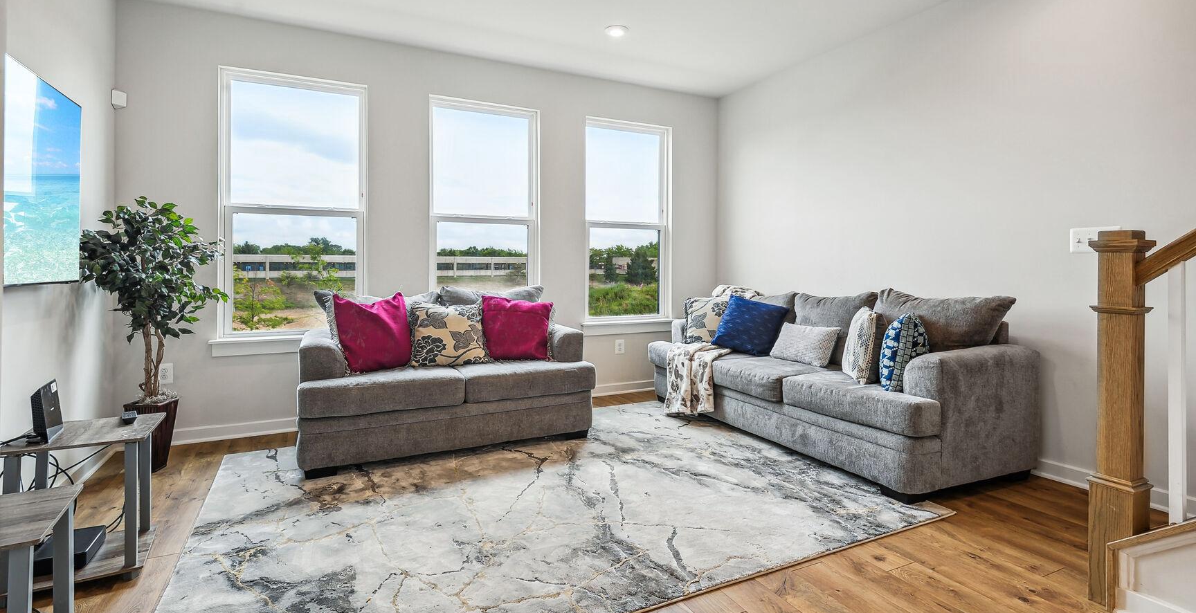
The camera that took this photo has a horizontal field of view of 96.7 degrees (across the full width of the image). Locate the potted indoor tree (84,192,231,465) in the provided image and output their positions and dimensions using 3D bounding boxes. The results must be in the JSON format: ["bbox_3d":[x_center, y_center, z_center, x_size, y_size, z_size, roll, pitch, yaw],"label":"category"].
[{"bbox_3d":[-2.408,0.147,2.954,0.610,1.487,0.610,-1,4,-27],"label":"potted indoor tree"}]

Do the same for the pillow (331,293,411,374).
[{"bbox_3d":[-1.368,0.145,3.259,0.460,0.470,0.160,-2,-16,-32],"label":"pillow"}]

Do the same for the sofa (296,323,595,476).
[{"bbox_3d":[-1.001,0.448,3.546,1.710,0.830,0.960,-1,4,-27],"label":"sofa"}]

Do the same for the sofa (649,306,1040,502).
[{"bbox_3d":[1.399,0.451,3.701,0.990,0.830,2.340,-1,4,-27],"label":"sofa"}]

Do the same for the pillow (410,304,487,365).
[{"bbox_3d":[-0.963,0.163,3.491,0.470,0.430,0.160,-1,-18,-27],"label":"pillow"}]

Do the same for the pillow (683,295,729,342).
[{"bbox_3d":[0.918,0.118,4.413,0.460,0.420,0.160,-1,-11,-19],"label":"pillow"}]

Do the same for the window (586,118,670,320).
[{"bbox_3d":[0.271,-0.741,4.779,0.877,1.755,0.100,-1,4,-27],"label":"window"}]

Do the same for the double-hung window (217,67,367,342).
[{"bbox_3d":[-2.029,-0.665,3.598,0.850,1.710,0.100,-1,4,-27],"label":"double-hung window"}]

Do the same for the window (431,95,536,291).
[{"bbox_3d":[-0.884,-0.704,4.186,0.855,1.730,0.100,-1,4,-27],"label":"window"}]

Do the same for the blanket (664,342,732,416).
[{"bbox_3d":[0.833,0.545,4.041,0.410,0.480,0.570,-1,4,-27],"label":"blanket"}]

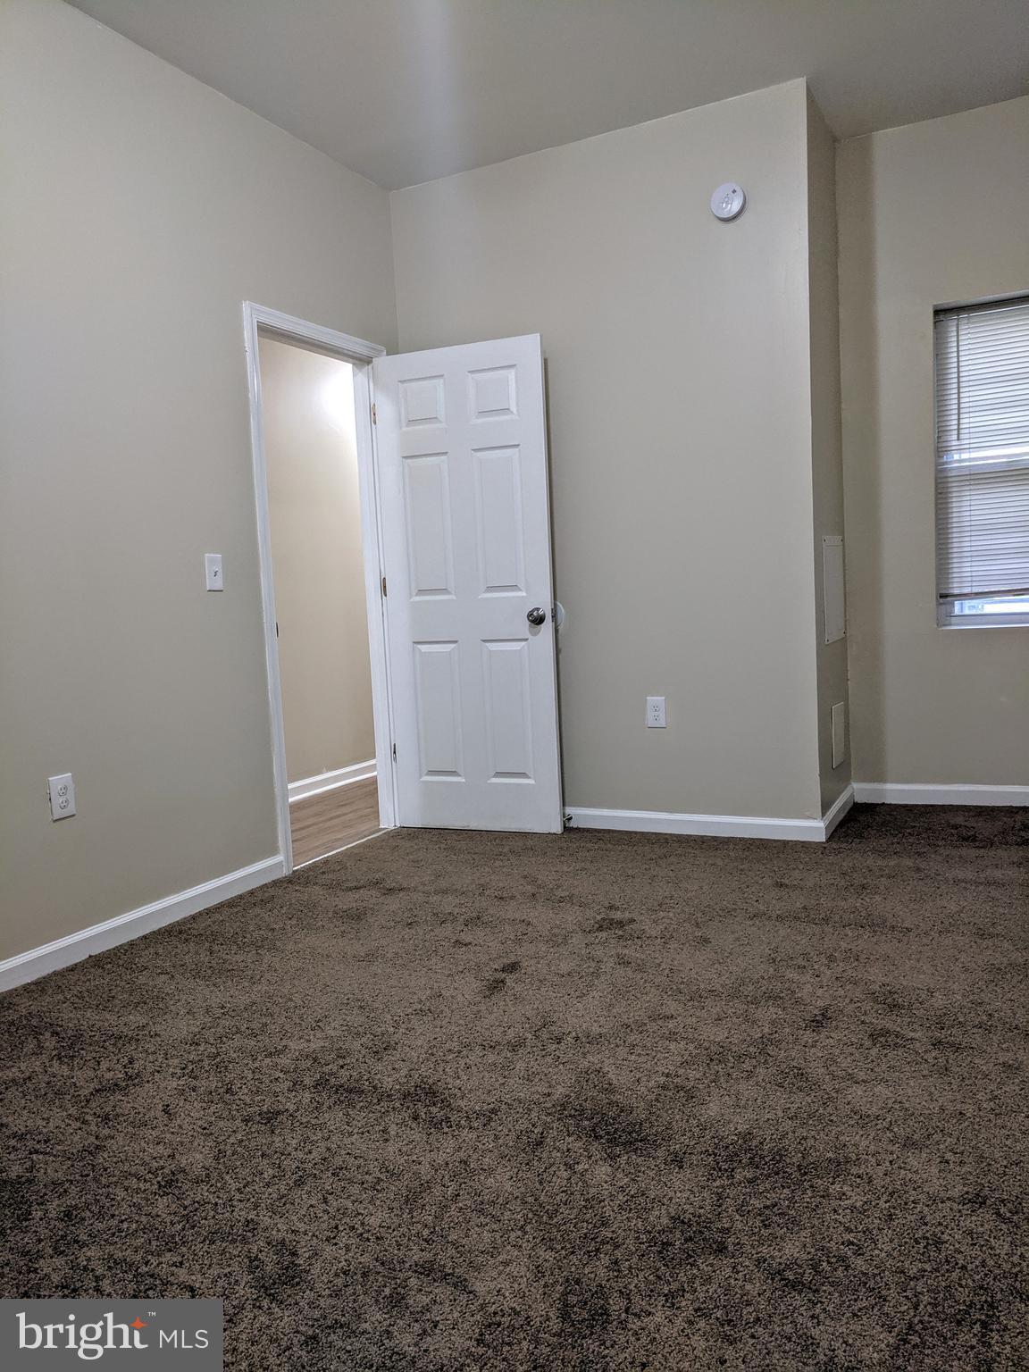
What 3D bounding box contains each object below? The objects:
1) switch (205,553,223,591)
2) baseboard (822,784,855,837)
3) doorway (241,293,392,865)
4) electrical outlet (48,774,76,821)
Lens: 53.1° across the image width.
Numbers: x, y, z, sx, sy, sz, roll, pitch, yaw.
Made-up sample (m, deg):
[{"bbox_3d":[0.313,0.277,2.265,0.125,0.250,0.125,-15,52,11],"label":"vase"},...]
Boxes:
[{"bbox_3d":[-1.027,-0.389,3.541,0.015,0.121,0.075,0,5,27],"label":"switch"},{"bbox_3d":[1.366,0.525,4.335,0.013,0.092,0.750,0,5,27],"label":"baseboard"},{"bbox_3d":[-0.758,-0.368,4.182,0.136,2.098,0.890,0,5,27],"label":"doorway"},{"bbox_3d":[-1.307,0.324,2.986,0.011,0.123,0.079,0,5,27],"label":"electrical outlet"}]

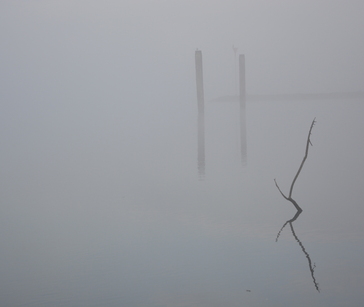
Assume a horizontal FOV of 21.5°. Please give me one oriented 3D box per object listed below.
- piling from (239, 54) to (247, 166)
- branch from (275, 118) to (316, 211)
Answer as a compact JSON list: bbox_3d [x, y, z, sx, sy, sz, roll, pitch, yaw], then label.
[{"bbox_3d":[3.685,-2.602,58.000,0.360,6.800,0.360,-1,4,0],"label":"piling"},{"bbox_3d":[1.362,0.132,11.500,0.500,1.100,0.300,-1,4,0],"label":"branch"}]

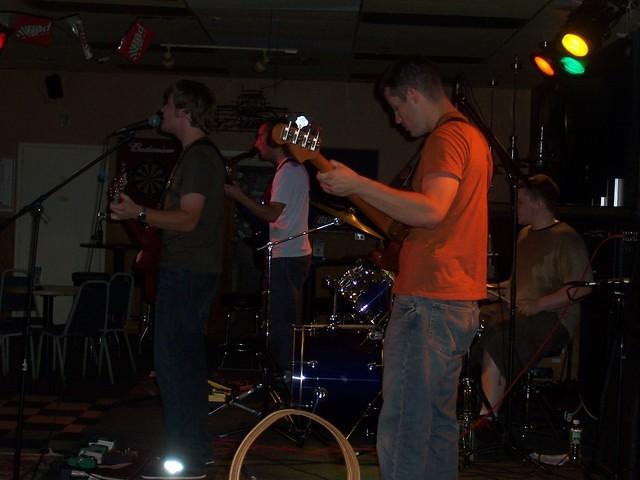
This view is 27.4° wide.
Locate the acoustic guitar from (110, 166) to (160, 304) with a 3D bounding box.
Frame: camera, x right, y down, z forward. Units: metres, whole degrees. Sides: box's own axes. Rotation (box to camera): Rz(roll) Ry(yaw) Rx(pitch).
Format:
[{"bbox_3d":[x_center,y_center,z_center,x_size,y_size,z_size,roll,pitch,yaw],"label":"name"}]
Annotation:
[{"bbox_3d":[-0.842,-0.011,6.020,0.090,0.350,1.000,-3,-33,9],"label":"acoustic guitar"}]

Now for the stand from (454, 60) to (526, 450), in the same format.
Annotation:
[{"bbox_3d":[0.909,0.083,7.000,0.420,2.050,0.450,2,1,18],"label":"stand"}]

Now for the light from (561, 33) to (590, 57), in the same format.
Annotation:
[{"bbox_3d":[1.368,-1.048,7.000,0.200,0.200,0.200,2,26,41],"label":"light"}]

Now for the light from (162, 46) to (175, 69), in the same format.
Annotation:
[{"bbox_3d":[-1.321,-1.592,11.450,0.110,0.190,0.120,1,1,0],"label":"light"}]

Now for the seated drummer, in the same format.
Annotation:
[{"bbox_3d":[1.190,0.328,7.350,0.680,1.380,0.560,1,1,-17],"label":"seated drummer"}]

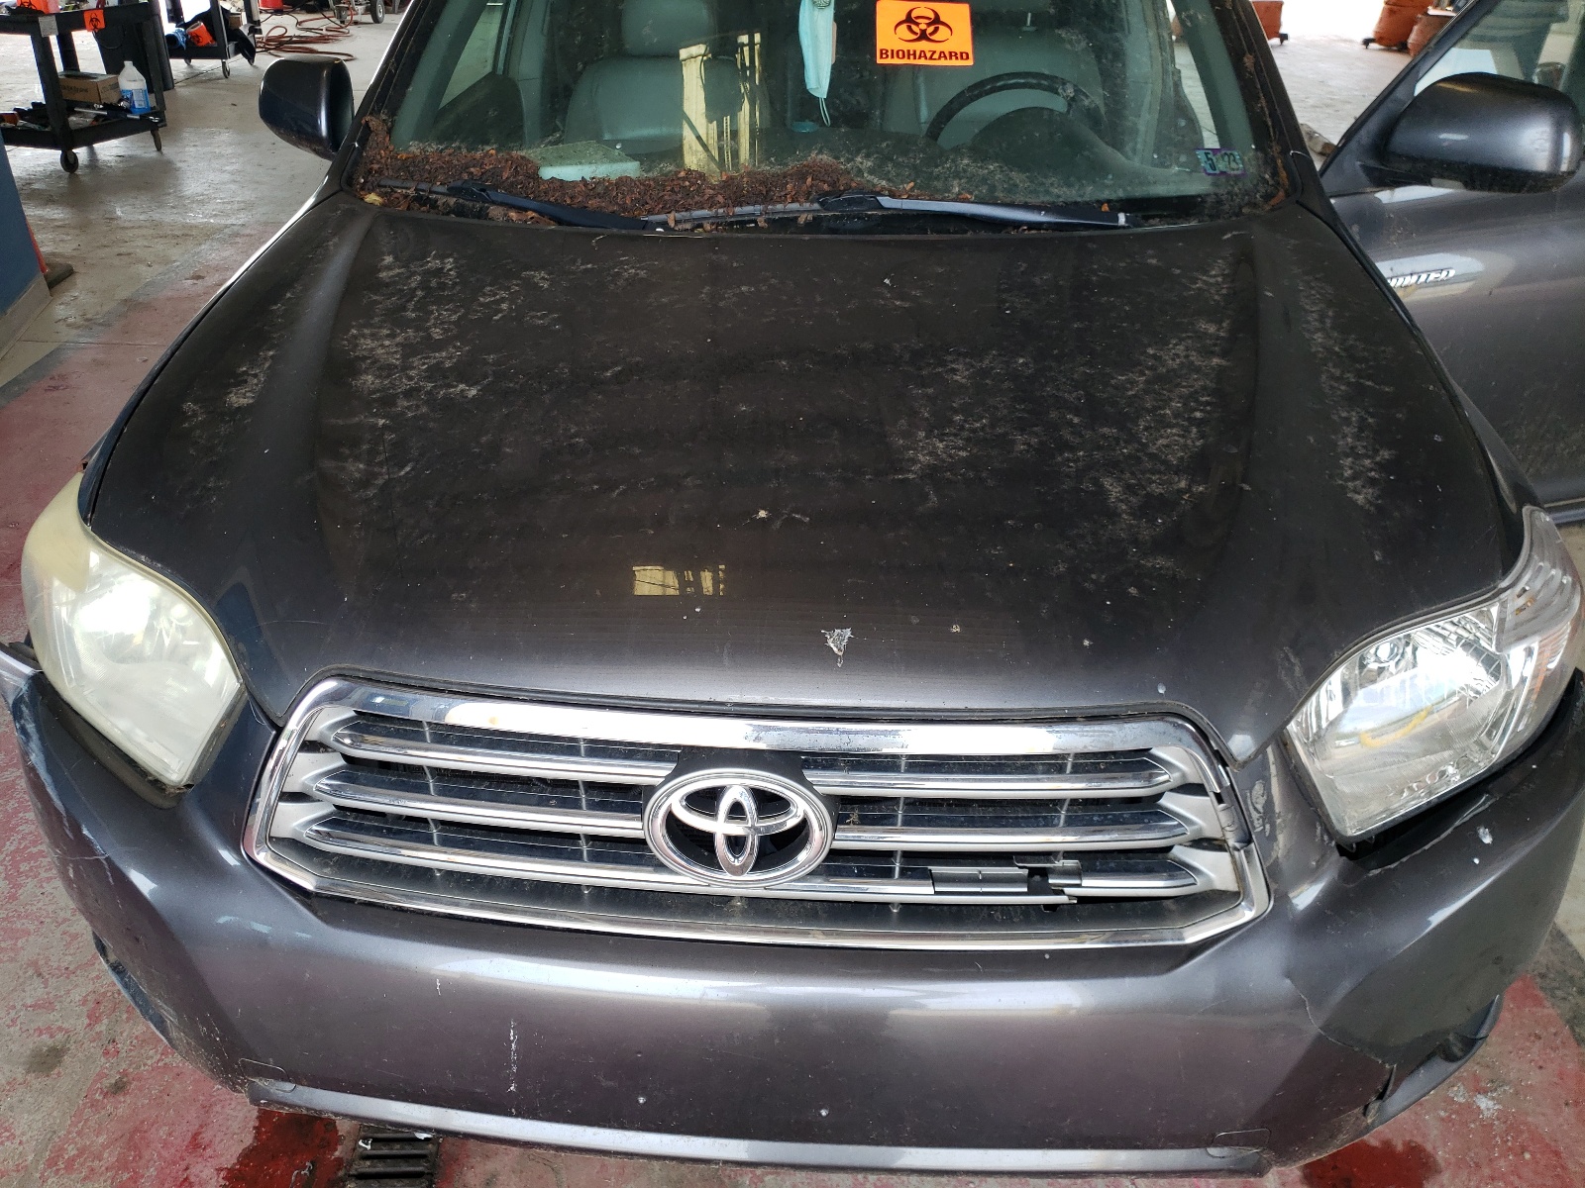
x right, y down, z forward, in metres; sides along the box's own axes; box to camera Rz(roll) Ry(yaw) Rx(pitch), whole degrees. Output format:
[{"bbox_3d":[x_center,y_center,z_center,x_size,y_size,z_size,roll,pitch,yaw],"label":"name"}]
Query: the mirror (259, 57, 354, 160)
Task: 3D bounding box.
[{"bbox_3d":[-0.914,-0.912,2.253,0.230,0.190,0.150,9,33,15],"label":"mirror"}]

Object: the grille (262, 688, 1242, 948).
[{"bbox_3d":[-0.047,0.216,1.160,1.040,0.260,0.120,2,20,3],"label":"grille"}]

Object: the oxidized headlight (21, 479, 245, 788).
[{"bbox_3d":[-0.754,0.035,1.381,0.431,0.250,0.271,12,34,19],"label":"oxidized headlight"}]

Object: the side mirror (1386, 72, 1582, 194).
[{"bbox_3d":[1.164,-0.769,1.997,0.150,0.190,0.240,-20,37,-28],"label":"side mirror"}]

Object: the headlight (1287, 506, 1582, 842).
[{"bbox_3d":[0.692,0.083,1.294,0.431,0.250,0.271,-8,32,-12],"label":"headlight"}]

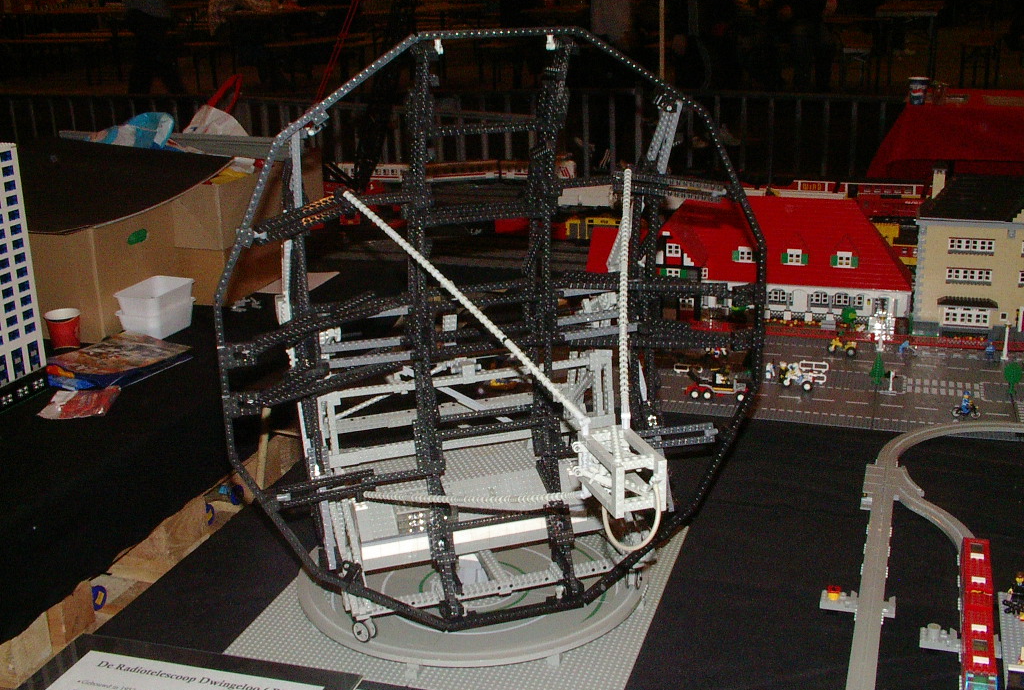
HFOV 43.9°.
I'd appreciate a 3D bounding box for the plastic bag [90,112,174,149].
[{"bbox_3d":[-1.031,-0.579,3.460,0.240,0.130,0.150,4,19,17],"label":"plastic bag"}]

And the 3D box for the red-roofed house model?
[{"bbox_3d":[0.572,-0.190,2.894,0.650,0.265,0.205,4,19,17],"label":"red-roofed house model"}]

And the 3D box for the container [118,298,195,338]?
[{"bbox_3d":[-0.775,-0.056,2.791,0.113,0.058,0.140,5,19,20],"label":"container"}]

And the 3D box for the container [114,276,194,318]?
[{"bbox_3d":[-0.777,-0.096,2.778,0.113,0.058,0.140,5,19,20],"label":"container"}]

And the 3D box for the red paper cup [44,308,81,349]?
[{"bbox_3d":[-0.959,-0.036,2.721,0.075,0.074,0.075,-2,18,1],"label":"red paper cup"}]

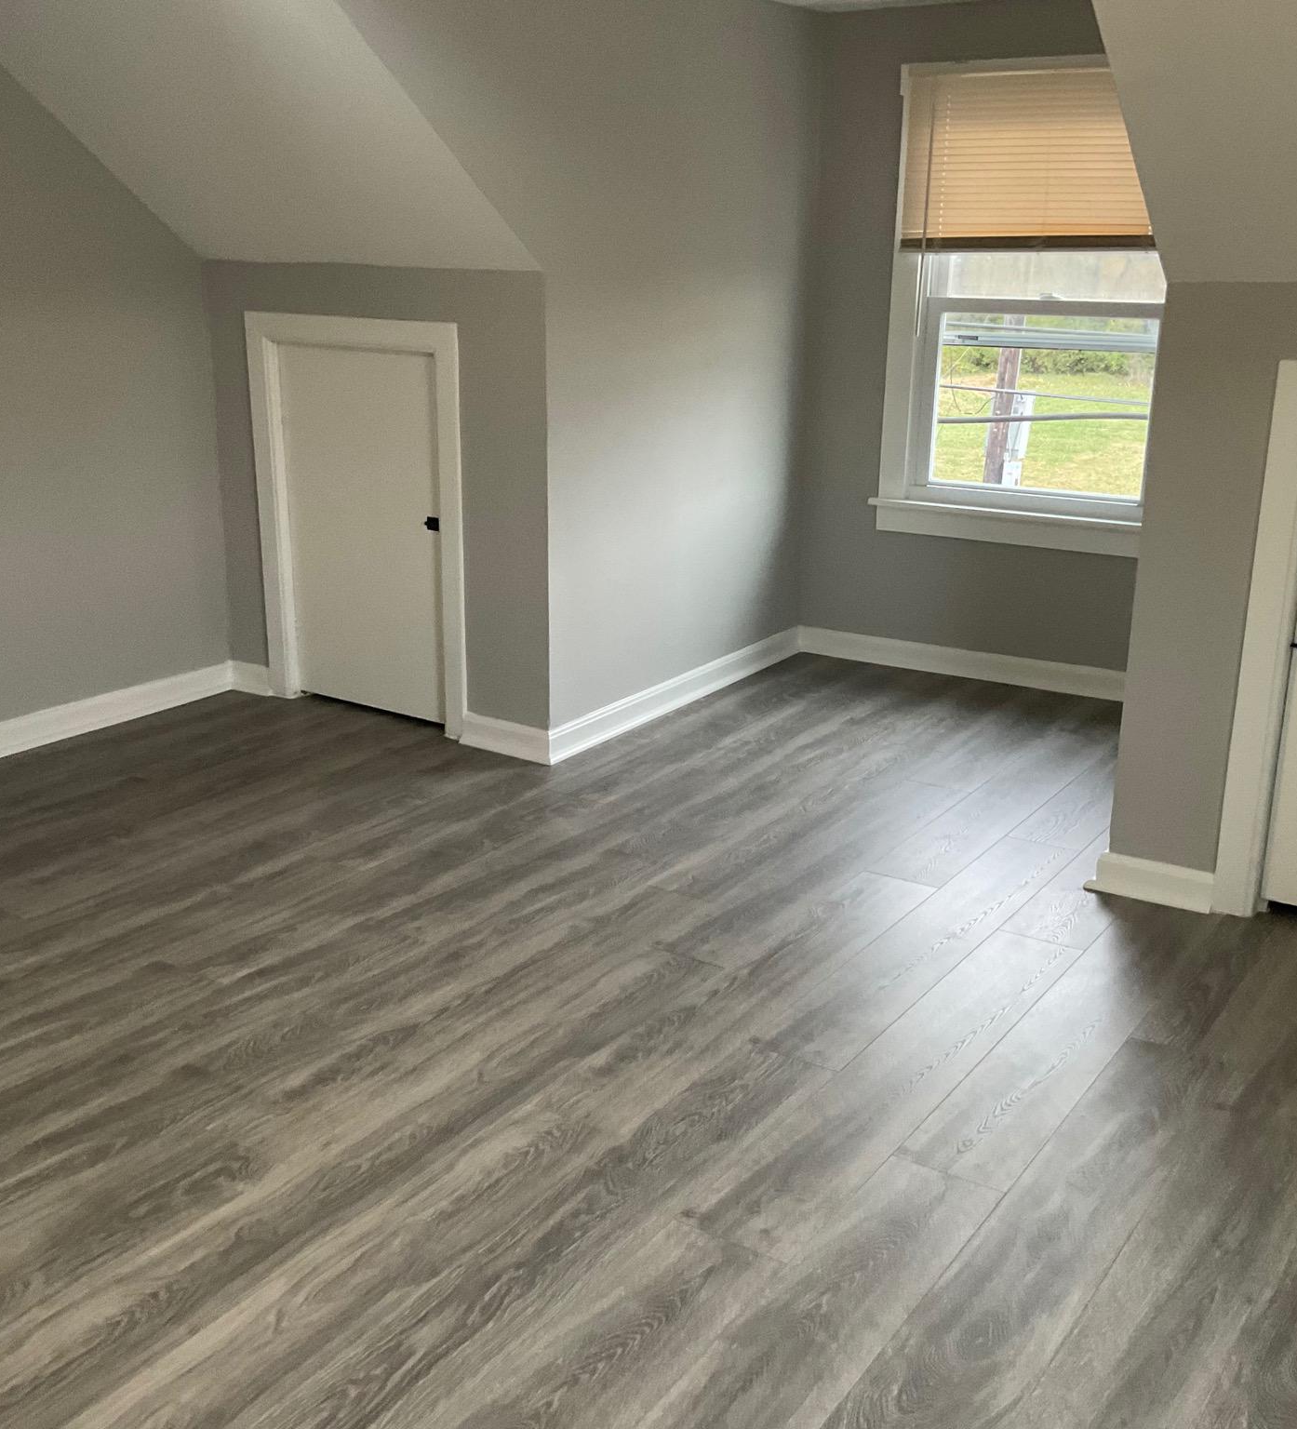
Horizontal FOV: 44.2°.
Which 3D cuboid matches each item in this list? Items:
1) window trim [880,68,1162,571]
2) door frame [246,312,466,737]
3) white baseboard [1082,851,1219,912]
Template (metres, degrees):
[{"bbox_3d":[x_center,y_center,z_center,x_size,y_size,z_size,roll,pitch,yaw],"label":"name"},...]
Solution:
[{"bbox_3d":[1.277,-1.314,5.204,1.107,1.544,0.070,10,19,30],"label":"window trim"},{"bbox_3d":[-0.876,-0.584,4.888,0.832,1.231,0.085,10,19,30],"label":"door frame"},{"bbox_3d":[1.142,0.382,3.673,0.290,0.095,0.035,10,19,30],"label":"white baseboard"}]

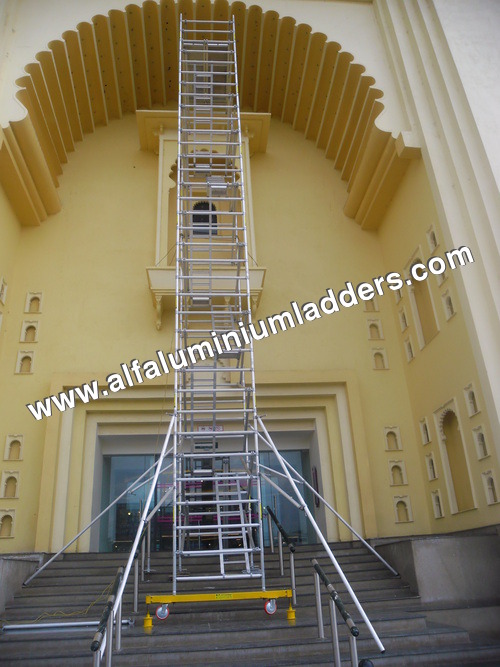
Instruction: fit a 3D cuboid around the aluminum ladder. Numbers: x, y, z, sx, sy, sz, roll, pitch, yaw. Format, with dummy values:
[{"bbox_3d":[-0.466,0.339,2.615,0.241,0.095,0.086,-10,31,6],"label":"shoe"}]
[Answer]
[{"bbox_3d":[-0.867,-1.776,11.679,1.420,13.600,1.970,-1,-25,-5],"label":"aluminum ladder"}]

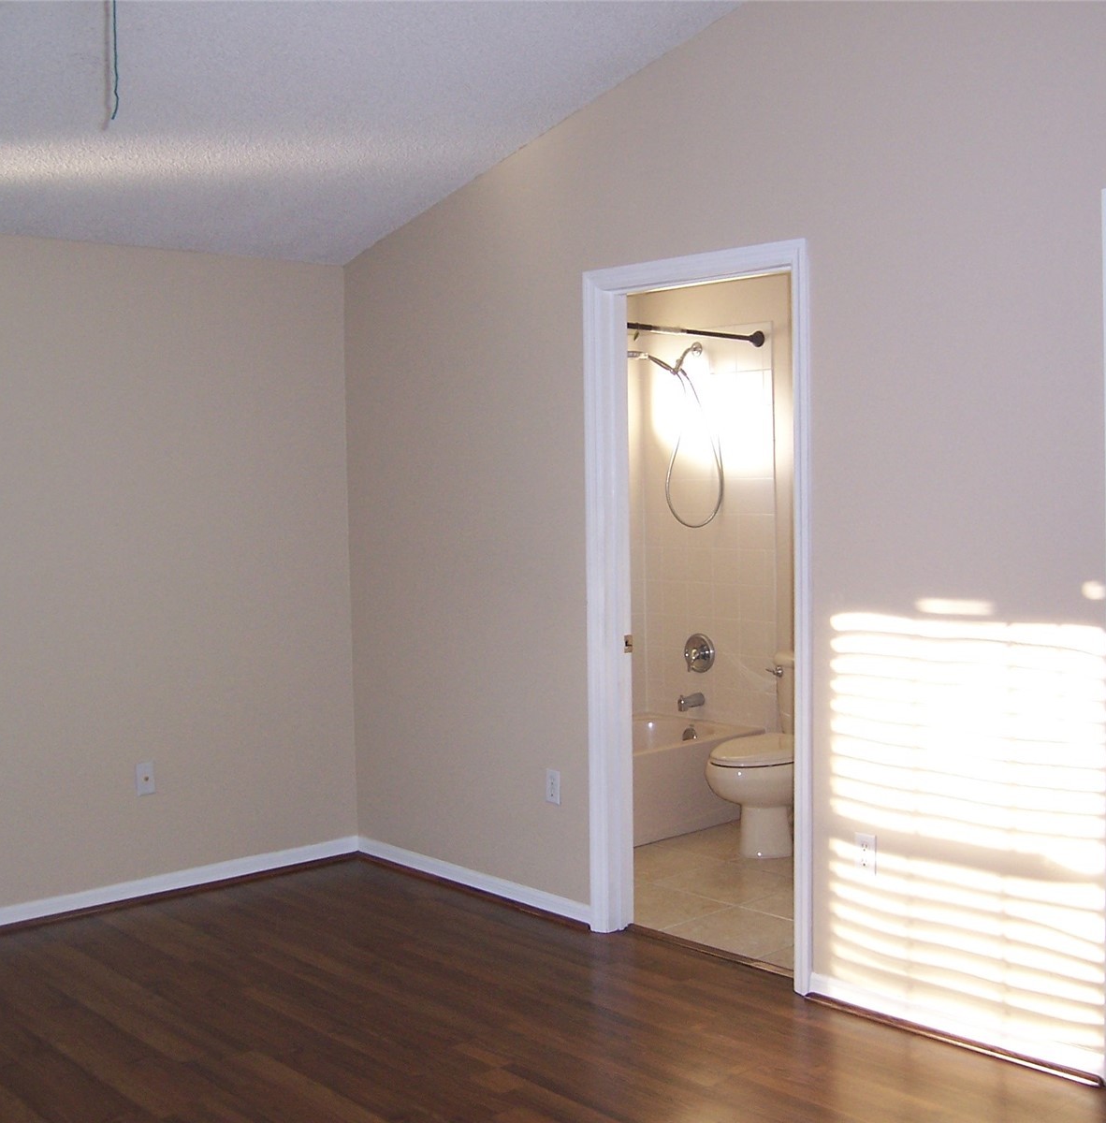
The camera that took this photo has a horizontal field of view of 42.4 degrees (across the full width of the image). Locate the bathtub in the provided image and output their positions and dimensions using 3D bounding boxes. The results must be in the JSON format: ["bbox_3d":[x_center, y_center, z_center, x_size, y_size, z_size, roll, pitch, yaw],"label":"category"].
[{"bbox_3d":[0.118,0.952,6.037,1.520,0.365,0.750,-3,4,-41],"label":"bathtub"}]

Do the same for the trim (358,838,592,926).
[{"bbox_3d":[-0.329,1.141,5.152,0.015,0.070,1.365,-3,4,-41],"label":"trim"}]

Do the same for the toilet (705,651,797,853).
[{"bbox_3d":[0.944,0.763,5.645,0.740,0.750,0.460,-3,4,-41],"label":"toilet"}]

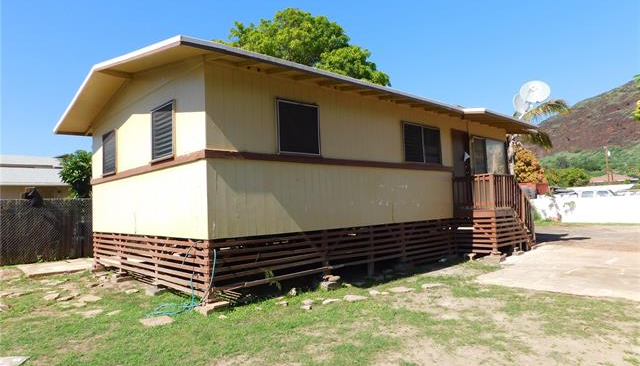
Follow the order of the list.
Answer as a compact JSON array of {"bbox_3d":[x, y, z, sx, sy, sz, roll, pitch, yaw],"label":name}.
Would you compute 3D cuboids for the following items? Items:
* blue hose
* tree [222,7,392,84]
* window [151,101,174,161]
[{"bbox_3d":[-2.010,1.381,6.044,1.100,0.800,0.750,1,-5,-42],"label":"blue hose"},{"bbox_3d":[-0.931,-3.739,24.000,10.000,12.800,9.500,-2,-3,0],"label":"tree"},{"bbox_3d":[-2.825,-0.875,7.558,0.110,1.000,0.990,1,-5,-42],"label":"window"}]

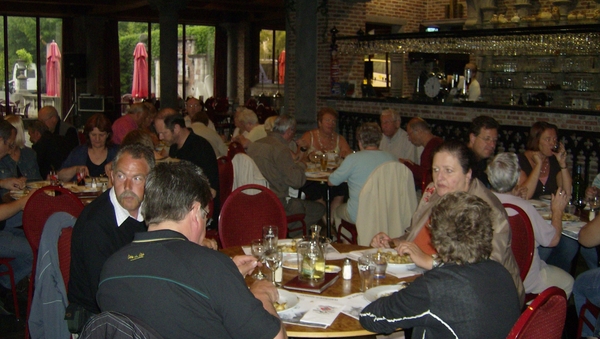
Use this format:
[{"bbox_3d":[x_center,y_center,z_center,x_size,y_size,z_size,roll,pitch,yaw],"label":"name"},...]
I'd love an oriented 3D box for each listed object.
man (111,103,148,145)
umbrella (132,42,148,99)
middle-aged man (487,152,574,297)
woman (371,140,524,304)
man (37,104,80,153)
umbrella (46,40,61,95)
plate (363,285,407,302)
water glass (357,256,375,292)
[{"bbox_3d":[-1.713,-0.086,6.583,0.800,1.218,0.550,1,8,-6],"label":"man"},{"bbox_3d":[-4.388,-2.249,17.169,0.430,2.462,0.430,2,8,0],"label":"umbrella"},{"bbox_3d":[1.311,0.483,3.457,0.720,1.210,0.500,-3,9,-29],"label":"middle-aged man"},{"bbox_3d":[0.680,0.505,2.856,0.700,1.300,0.550,-3,9,-30],"label":"woman"},{"bbox_3d":[-2.337,0.017,5.782,0.800,1.200,0.550,0,8,-9],"label":"man"},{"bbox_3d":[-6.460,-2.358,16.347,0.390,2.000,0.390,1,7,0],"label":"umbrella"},{"bbox_3d":[0.358,0.471,2.237,0.257,0.032,0.257,1,8,0],"label":"plate"},{"bbox_3d":[0.255,0.401,2.369,0.068,0.127,0.068,1,8,0],"label":"water glass"}]

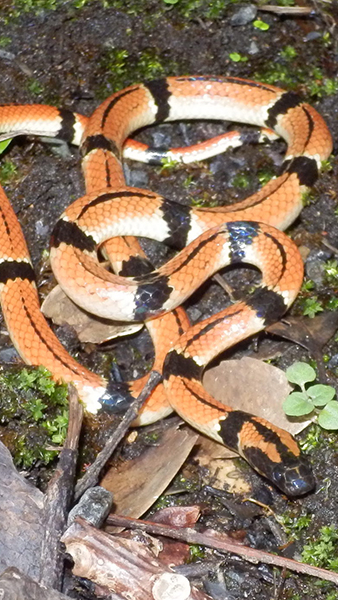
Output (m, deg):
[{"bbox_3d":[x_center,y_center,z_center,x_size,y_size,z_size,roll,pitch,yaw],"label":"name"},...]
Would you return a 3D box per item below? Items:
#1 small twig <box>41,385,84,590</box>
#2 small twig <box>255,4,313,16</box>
[{"bbox_3d":[-0.022,0.039,0.369,0.005,0.006,0.048,2,57,2],"label":"small twig"},{"bbox_3d":[0.029,-0.073,0.445,0.015,0.002,0.002,1,57,0],"label":"small twig"}]

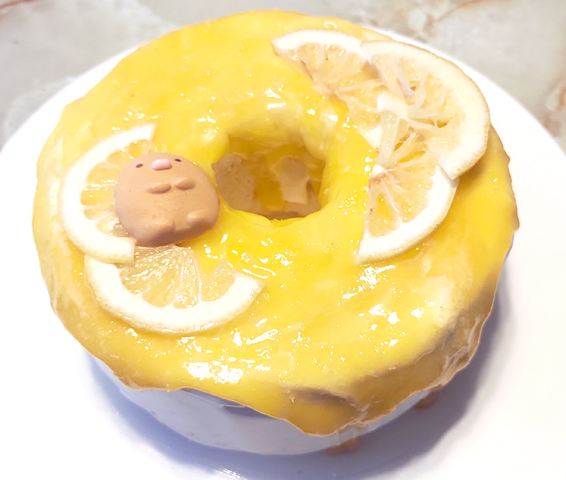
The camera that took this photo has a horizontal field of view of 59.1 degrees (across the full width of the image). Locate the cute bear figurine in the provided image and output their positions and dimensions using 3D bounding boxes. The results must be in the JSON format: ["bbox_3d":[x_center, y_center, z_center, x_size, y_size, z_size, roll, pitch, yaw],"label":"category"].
[{"bbox_3d":[-0.035,-0.012,0.152,0.031,0.019,0.029,-12,71,-7],"label":"cute bear figurine"}]

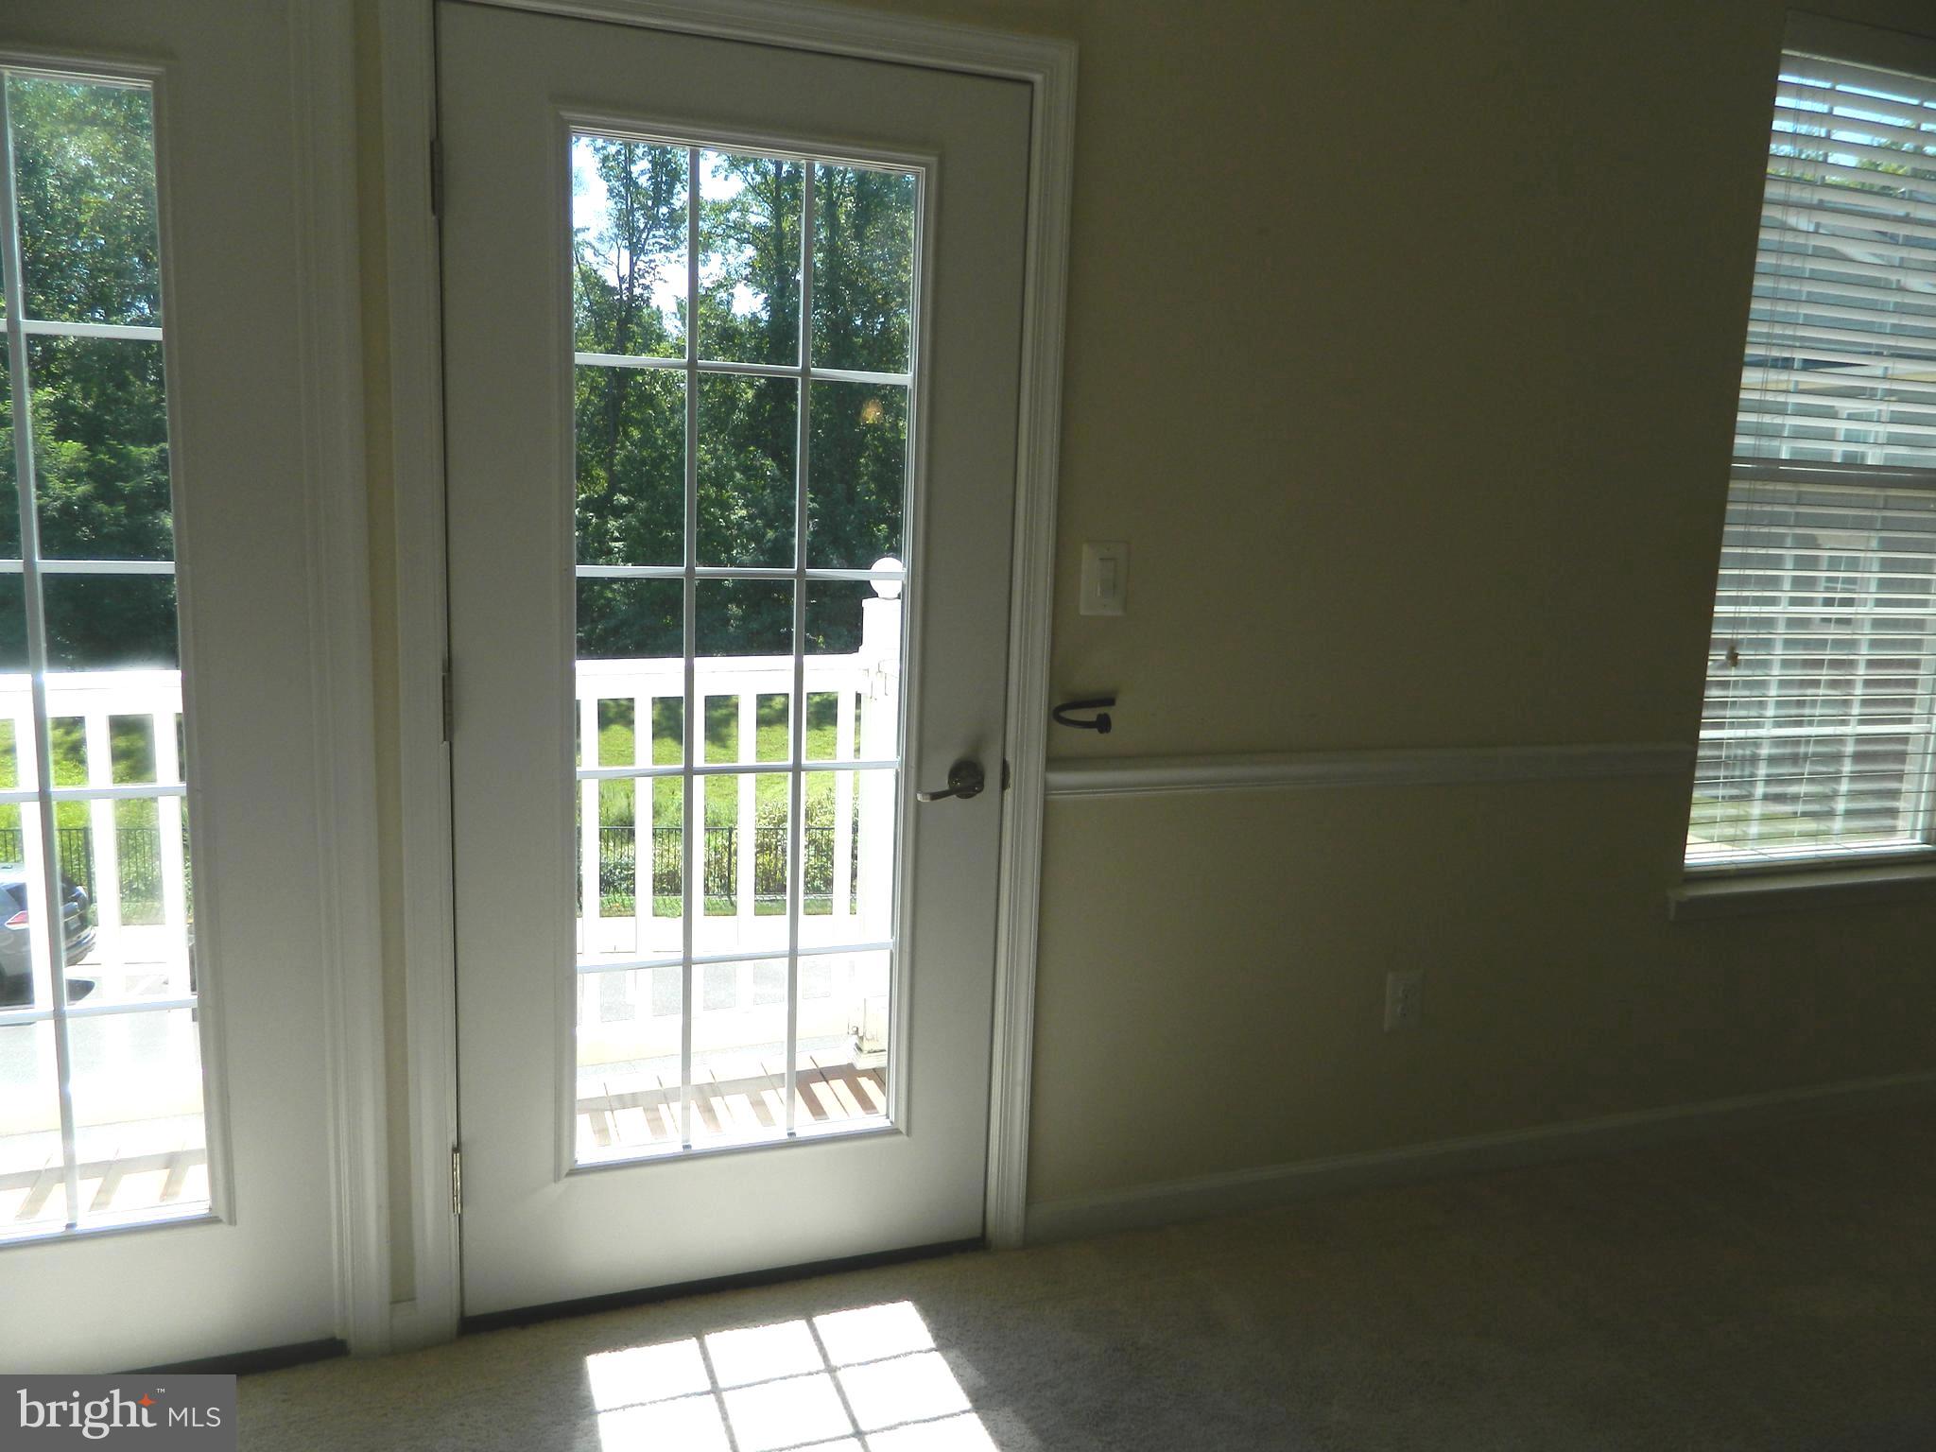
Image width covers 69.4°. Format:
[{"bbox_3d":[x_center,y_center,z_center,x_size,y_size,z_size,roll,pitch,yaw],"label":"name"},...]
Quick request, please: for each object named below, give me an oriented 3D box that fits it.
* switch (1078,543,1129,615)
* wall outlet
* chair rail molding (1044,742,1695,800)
[{"bbox_3d":[0.237,-0.255,2.433,0.081,0.125,0.011,-1,9,-20],"label":"switch"},{"bbox_3d":[0.878,0.551,2.808,0.081,0.125,0.010,-1,9,-20],"label":"wall outlet"},{"bbox_3d":[0.844,0.081,2.709,1.498,0.069,0.022,-1,9,-20],"label":"chair rail molding"}]

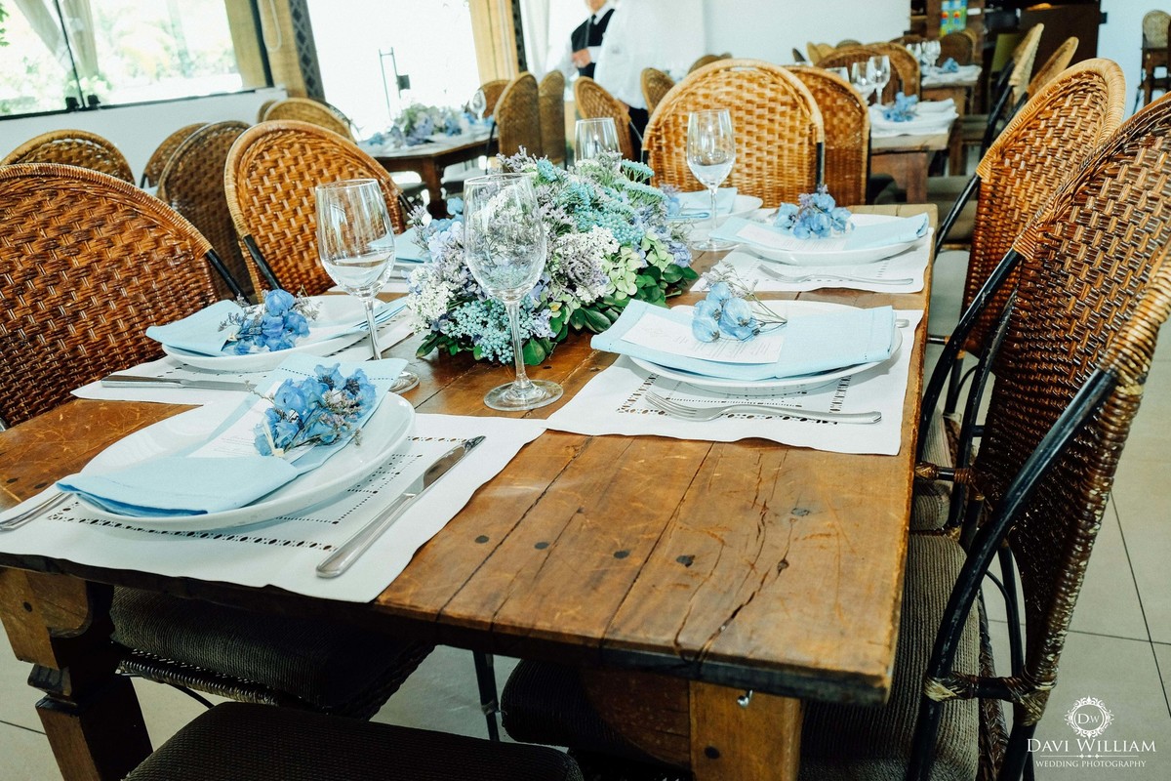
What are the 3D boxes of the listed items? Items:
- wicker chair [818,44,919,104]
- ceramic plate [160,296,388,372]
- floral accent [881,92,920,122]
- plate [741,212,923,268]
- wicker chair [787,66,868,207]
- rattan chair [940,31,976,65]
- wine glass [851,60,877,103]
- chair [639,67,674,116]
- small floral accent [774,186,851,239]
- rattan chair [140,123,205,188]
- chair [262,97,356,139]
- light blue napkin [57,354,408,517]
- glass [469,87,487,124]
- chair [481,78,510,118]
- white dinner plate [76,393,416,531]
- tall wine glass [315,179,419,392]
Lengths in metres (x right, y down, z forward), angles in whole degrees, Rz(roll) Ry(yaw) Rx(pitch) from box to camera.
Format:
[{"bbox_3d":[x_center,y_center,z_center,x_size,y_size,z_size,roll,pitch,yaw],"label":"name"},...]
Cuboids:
[{"bbox_3d":[1.284,-1.106,4.170,0.460,1.000,0.560,3,22,22],"label":"wicker chair"},{"bbox_3d":[-0.394,-0.075,1.131,0.268,0.032,0.268,-4,21,2],"label":"ceramic plate"},{"bbox_3d":[0.975,-0.875,2.720,0.120,0.070,0.100,3,22,22],"label":"floral accent"},{"bbox_3d":[0.380,-0.231,1.355,0.282,0.030,0.282,2,22,22],"label":"plate"},{"bbox_3d":[0.583,-0.359,2.410,0.440,1.030,0.580,1,21,20],"label":"wicker chair"},{"bbox_3d":[2.831,-2.251,6.800,0.500,1.000,0.560,4,23,21],"label":"rattan chair"},{"bbox_3d":[0.928,-0.984,2.936,0.078,0.205,0.078,3,22,22],"label":"wine glass"},{"bbox_3d":[0.560,-0.855,3.747,0.580,1.030,0.440,4,23,27],"label":"chair"},{"bbox_3d":[0.361,-0.280,1.389,0.115,0.065,0.095,4,23,21],"label":"small floral accent"},{"bbox_3d":[-1.423,-0.418,3.084,0.500,1.000,0.560,8,24,29],"label":"rattan chair"},{"bbox_3d":[-0.847,-0.639,3.449,0.500,1.000,0.560,11,26,35],"label":"chair"},{"bbox_3d":[-0.299,0.028,0.814,0.180,0.035,0.315,2,22,18],"label":"light blue napkin"},{"bbox_3d":[-0.538,-1.445,4.536,0.078,0.205,0.078,3,22,22],"label":"glass"},{"bbox_3d":[-0.546,-1.348,5.396,0.440,1.030,0.580,1,21,19],"label":"chair"},{"bbox_3d":[-0.278,0.055,0.773,0.268,0.032,0.268,-4,21,2],"label":"white dinner plate"},{"bbox_3d":[-0.239,-0.111,0.944,0.081,0.217,0.081,2,22,22],"label":"tall wine glass"}]

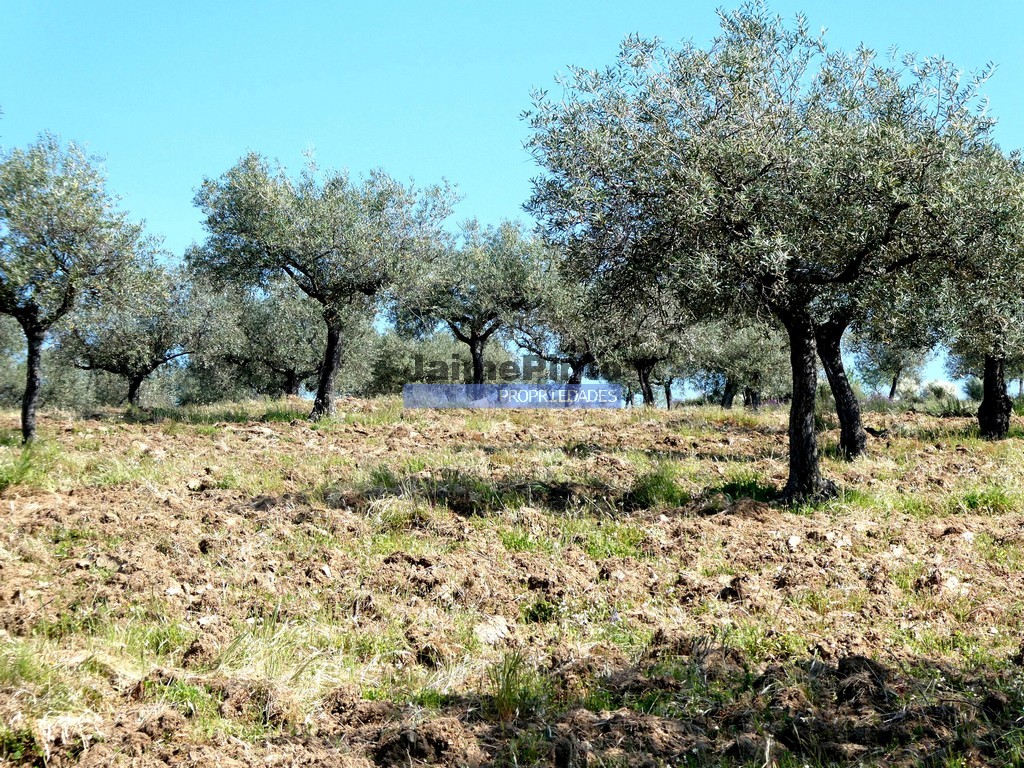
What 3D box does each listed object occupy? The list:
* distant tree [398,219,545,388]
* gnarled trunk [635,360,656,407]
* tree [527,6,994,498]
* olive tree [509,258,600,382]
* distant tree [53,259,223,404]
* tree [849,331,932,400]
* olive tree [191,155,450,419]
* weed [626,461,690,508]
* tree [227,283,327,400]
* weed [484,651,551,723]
[{"bbox_3d":[-0.818,-1.563,60.000,3.250,3.643,3.100,0,-1,0],"label":"distant tree"},{"bbox_3d":[2.809,-0.011,61.000,0.463,0.968,0.380,0,-2,0],"label":"gnarled trunk"},{"bbox_3d":[2.057,-1.093,24.000,3.850,4.065,3.600,0,-1,0],"label":"tree"},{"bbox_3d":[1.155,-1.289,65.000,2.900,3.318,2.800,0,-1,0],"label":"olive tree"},{"bbox_3d":[-8.201,-1.159,64.000,3.797,3.311,3.600,0,-2,0],"label":"distant tree"},{"bbox_3d":[13.056,-0.845,100.000,3.036,2.967,2.900,0,-2,0],"label":"tree"},{"bbox_3d":[-2.778,-1.444,42.500,3.850,3.900,3.500,0,-1,0],"label":"olive tree"},{"bbox_3d":[1.238,0.849,24.500,0.541,0.406,0.480,0,-2,0],"label":"weed"},{"bbox_3d":[-5.572,-1.139,71.000,3.037,3.184,3.100,0,-2,0],"label":"tree"},{"bbox_3d":[0.022,1.210,11.600,0.264,0.288,0.250,0,-2,0],"label":"weed"}]

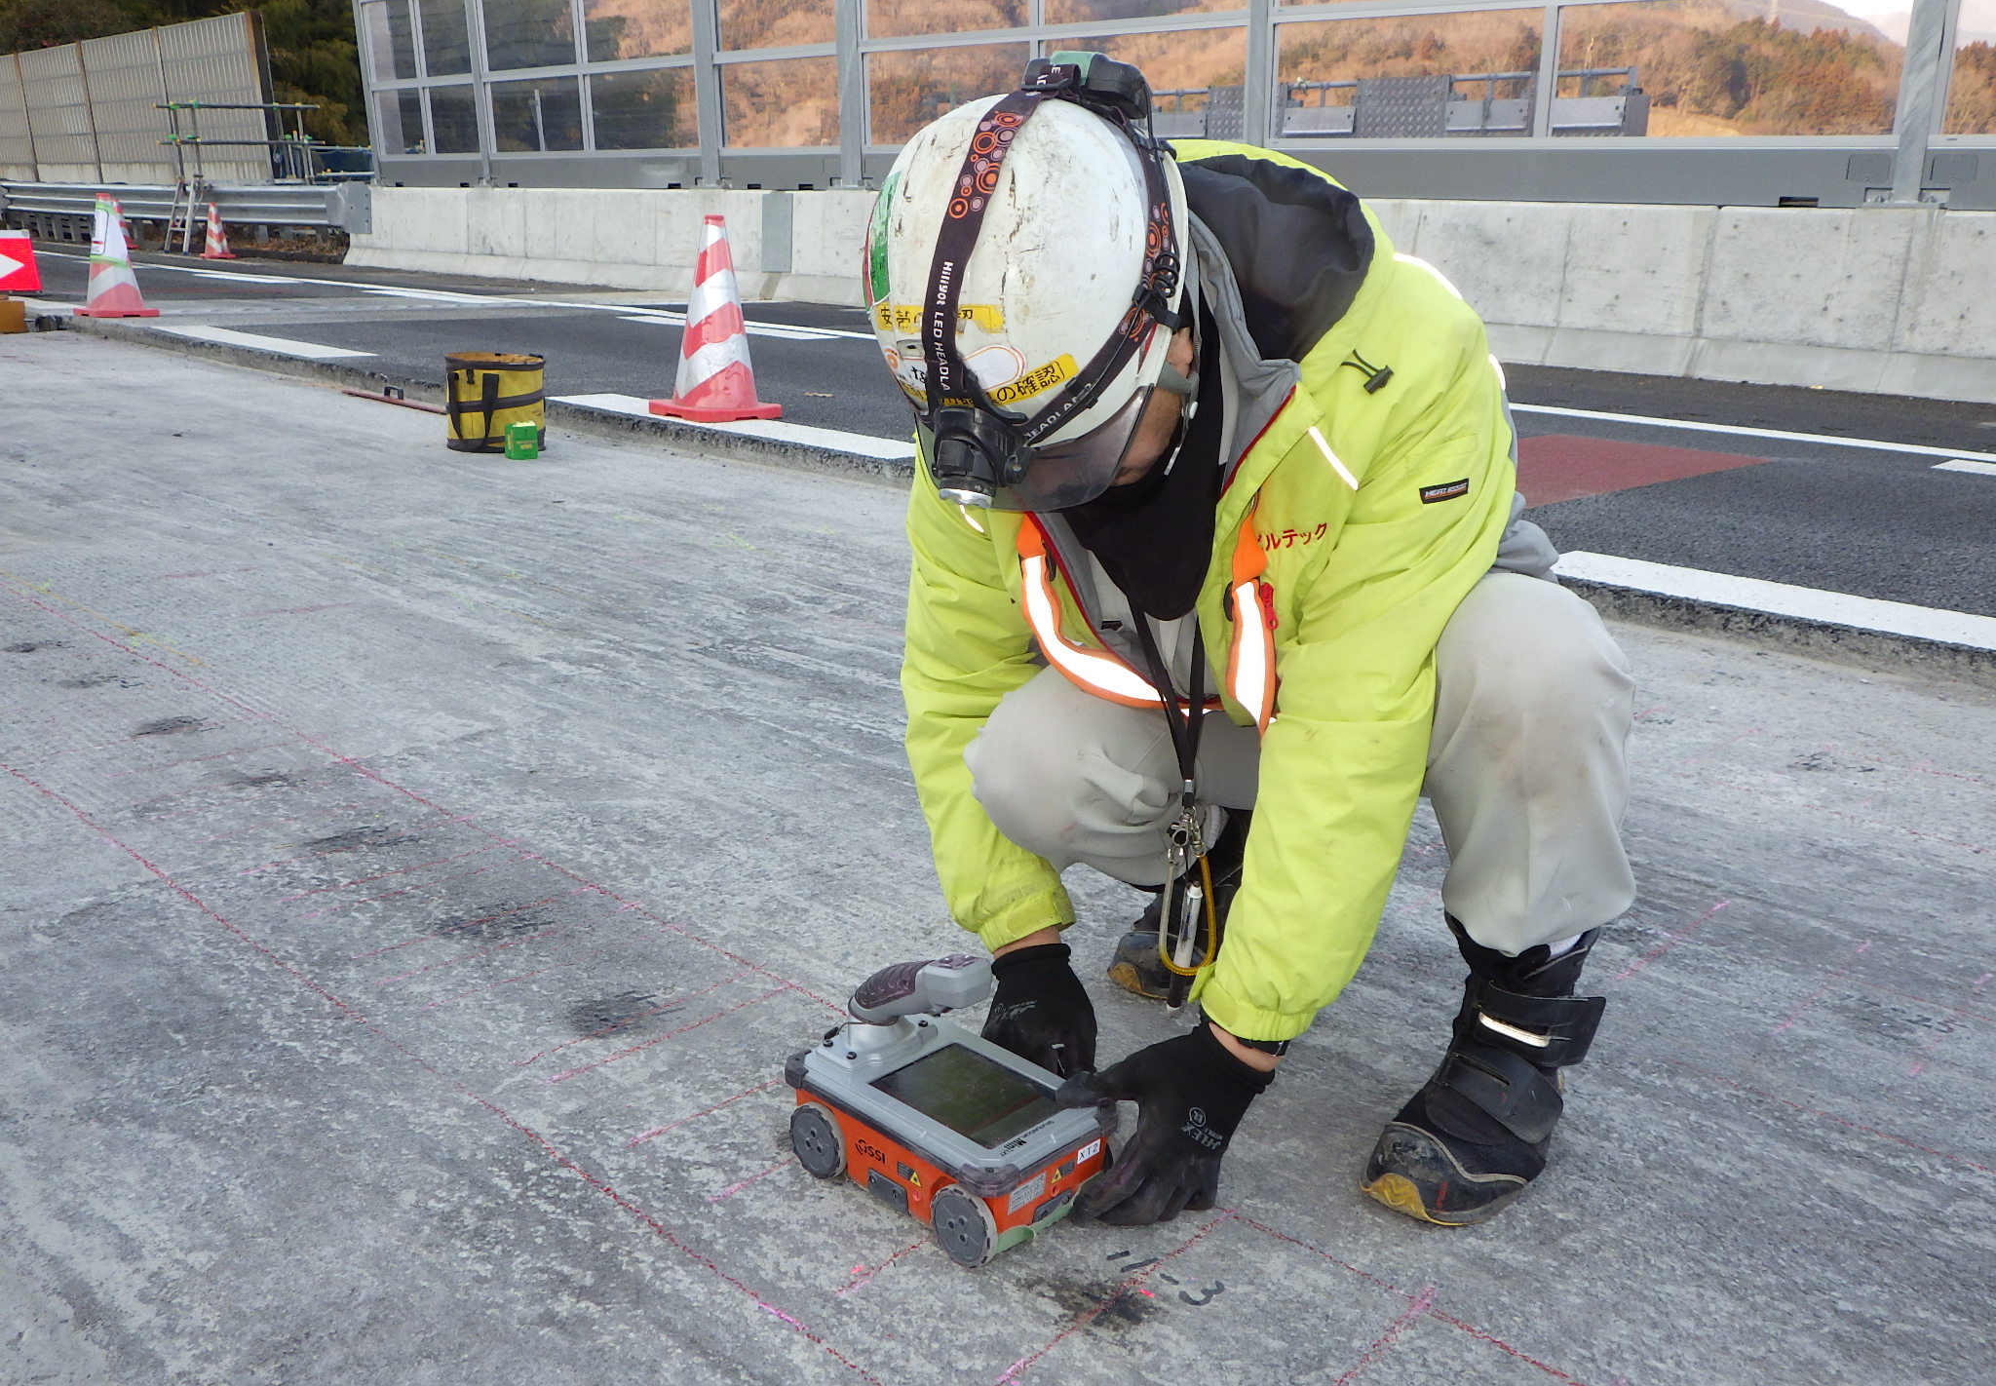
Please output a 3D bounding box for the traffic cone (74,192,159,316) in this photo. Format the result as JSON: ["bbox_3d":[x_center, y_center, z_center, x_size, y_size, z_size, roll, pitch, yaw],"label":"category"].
[{"bbox_3d":[-5.325,-2.624,9.690,0.360,0.700,0.360,-1,16,-11],"label":"traffic cone"}]

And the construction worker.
[{"bbox_3d":[0.288,-0.082,1.429,0.570,0.890,0.780,13,19,33],"label":"construction worker"}]

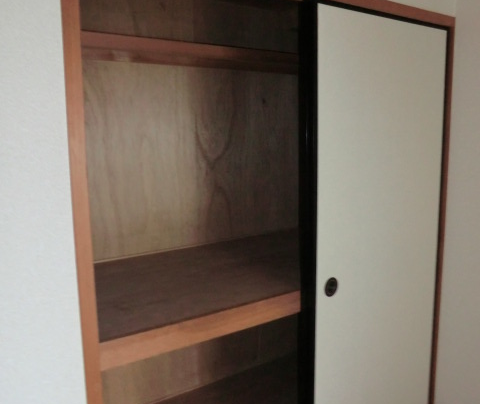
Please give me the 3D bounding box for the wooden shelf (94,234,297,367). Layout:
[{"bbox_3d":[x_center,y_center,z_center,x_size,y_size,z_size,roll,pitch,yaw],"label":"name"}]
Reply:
[{"bbox_3d":[-0.011,0.325,1.994,1.550,0.082,0.830,-6,10,-33],"label":"wooden shelf"}]

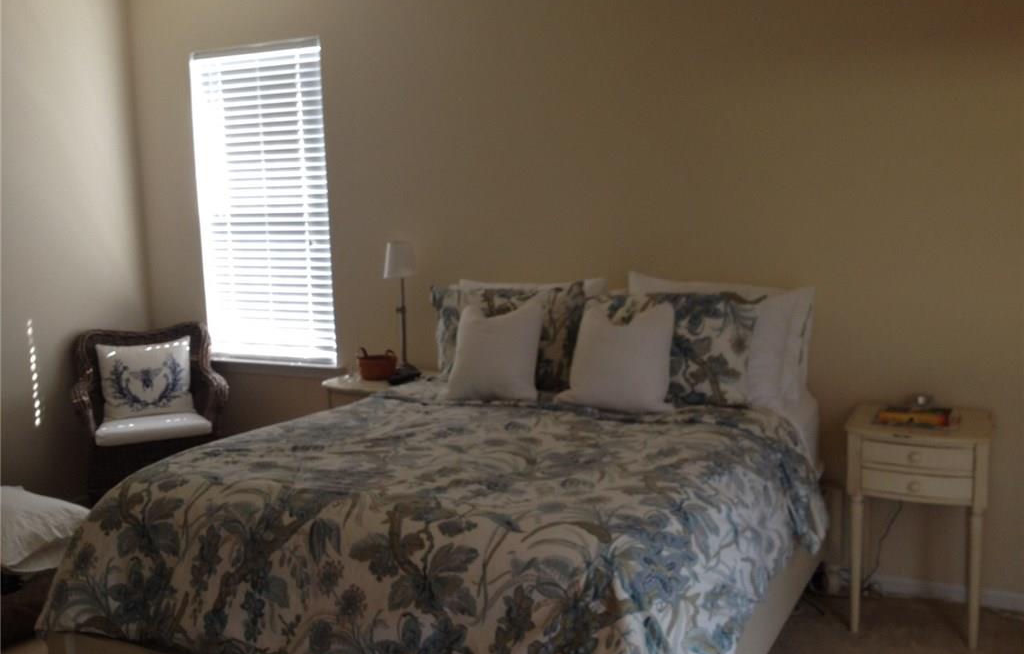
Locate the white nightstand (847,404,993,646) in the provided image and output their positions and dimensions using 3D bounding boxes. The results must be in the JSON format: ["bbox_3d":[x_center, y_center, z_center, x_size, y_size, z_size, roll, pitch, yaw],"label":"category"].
[{"bbox_3d":[1.367,0.660,3.491,0.446,0.720,0.358,2,8,27],"label":"white nightstand"}]

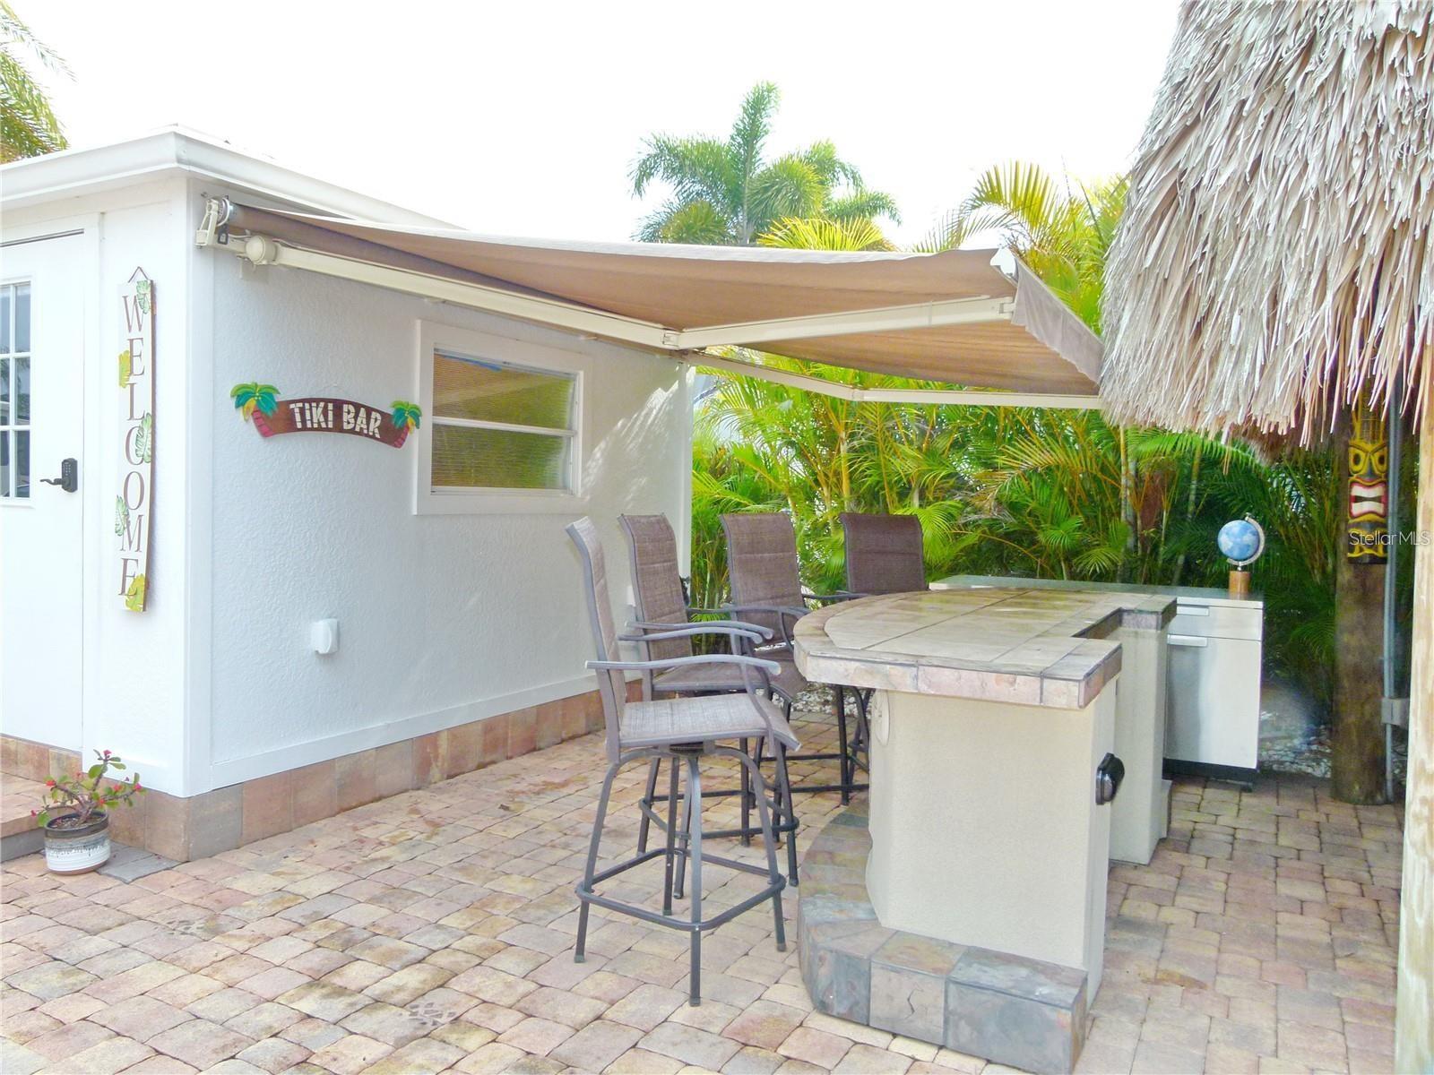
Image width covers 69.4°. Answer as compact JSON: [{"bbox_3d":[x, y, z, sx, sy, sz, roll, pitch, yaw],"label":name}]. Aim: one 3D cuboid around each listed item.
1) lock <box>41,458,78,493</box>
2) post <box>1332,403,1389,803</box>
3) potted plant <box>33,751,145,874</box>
[{"bbox_3d":[-2.581,-0.246,4.078,0.145,0.135,0.070,2,2,28],"label":"lock"},{"bbox_3d":[3.055,0.126,4.859,0.240,2.200,0.240,2,2,28],"label":"post"},{"bbox_3d":[-2.255,0.961,3.697,0.310,0.410,0.300,2,2,28],"label":"potted plant"}]

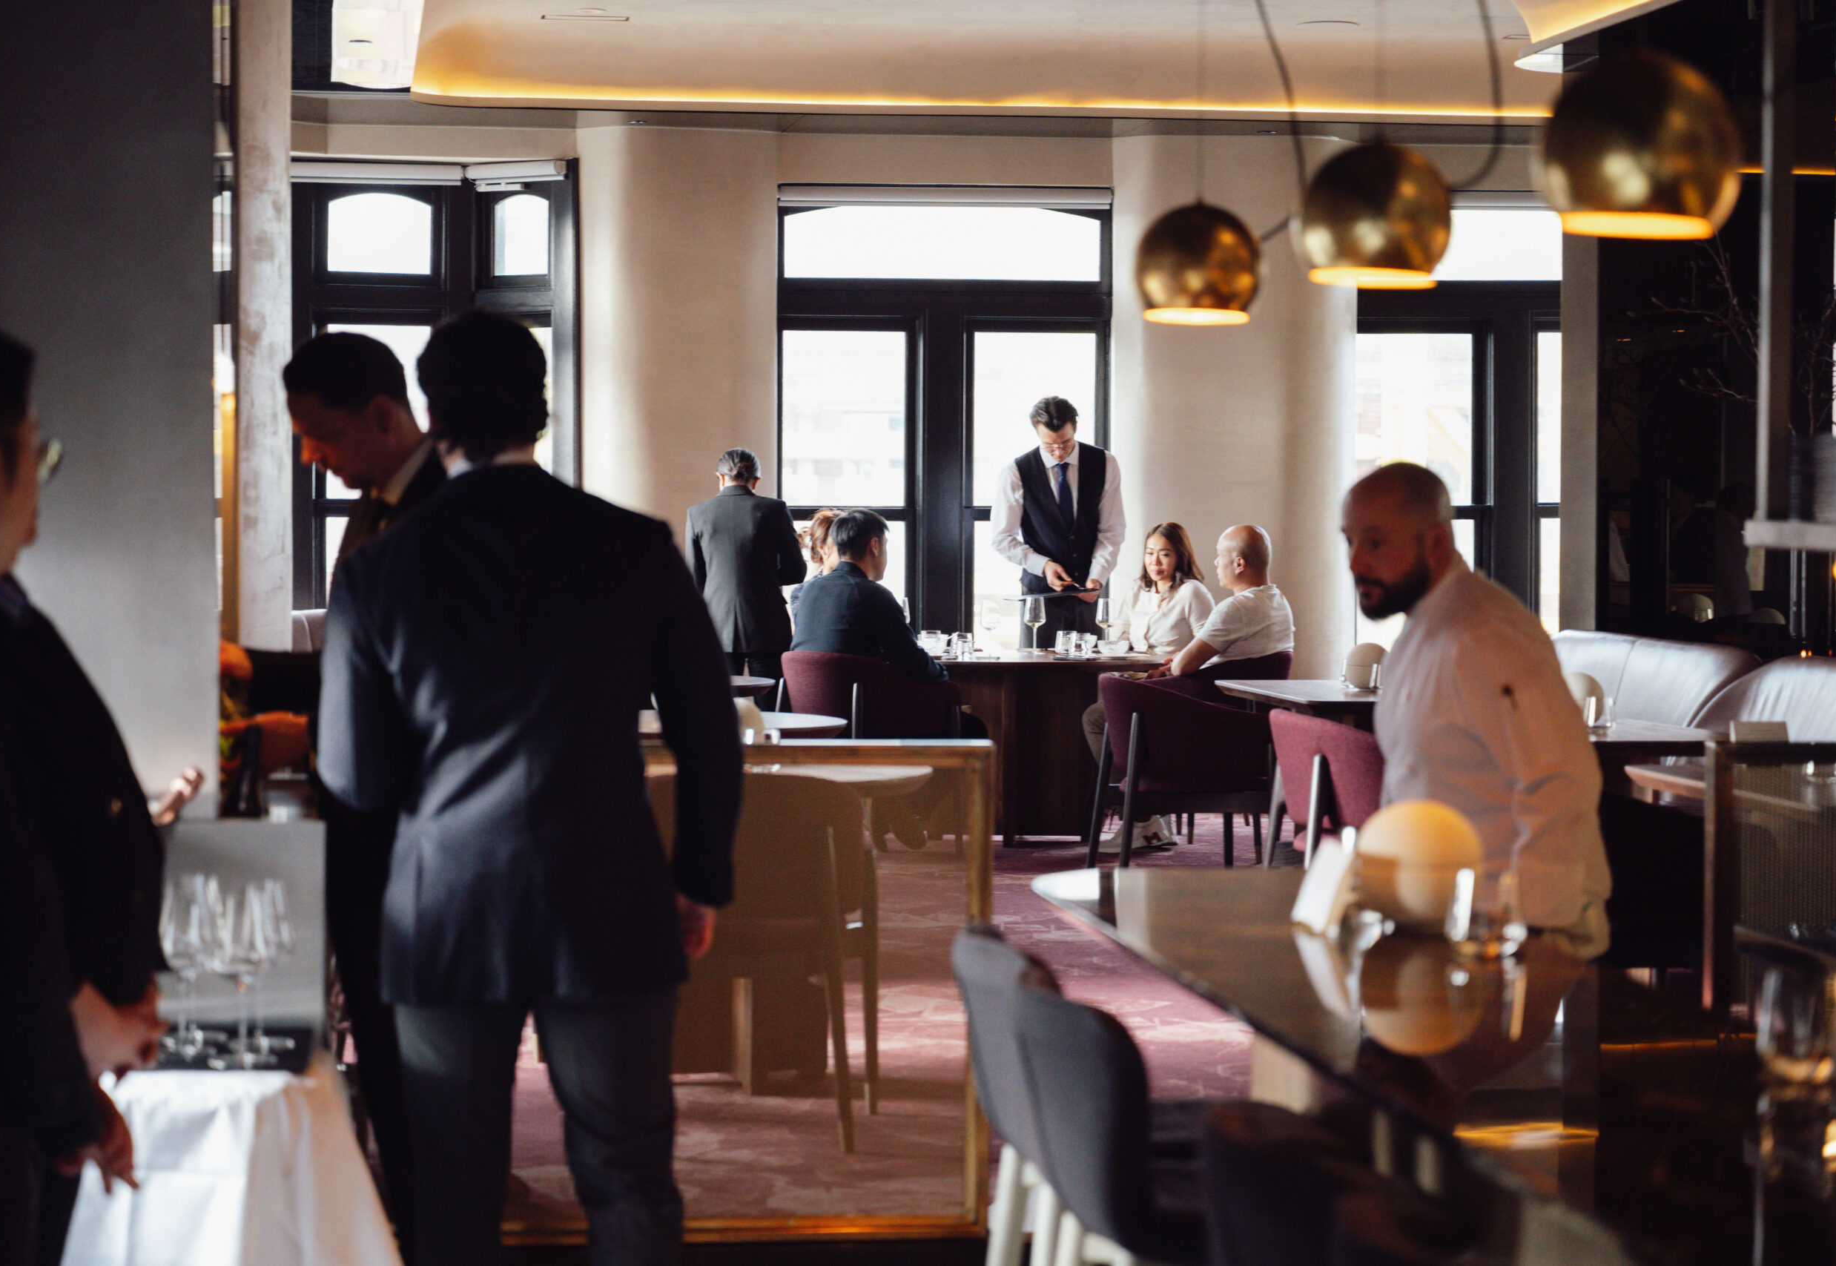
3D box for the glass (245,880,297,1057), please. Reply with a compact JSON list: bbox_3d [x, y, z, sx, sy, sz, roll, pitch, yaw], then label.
[{"bbox_3d":[-0.869,0.444,4.920,0.083,0.222,0.083,0,2,0],"label":"glass"}]

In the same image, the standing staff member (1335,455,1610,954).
[{"bbox_3d":[0.884,0.477,5.750,0.440,1.480,0.490,-1,3,-29],"label":"standing staff member"}]

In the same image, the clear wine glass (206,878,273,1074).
[{"bbox_3d":[-0.878,0.445,4.800,0.083,0.222,0.083,0,2,0],"label":"clear wine glass"}]

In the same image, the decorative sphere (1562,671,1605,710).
[{"bbox_3d":[1.915,0.194,10.720,0.156,0.156,0.156,0,2,0],"label":"decorative sphere"}]

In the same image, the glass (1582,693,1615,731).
[{"bbox_3d":[1.953,0.226,10.580,0.086,0.098,0.086,0,2,0],"label":"glass"}]

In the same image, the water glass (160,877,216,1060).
[{"bbox_3d":[-0.890,0.406,4.500,0.075,0.220,0.075,0,2,0],"label":"water glass"}]

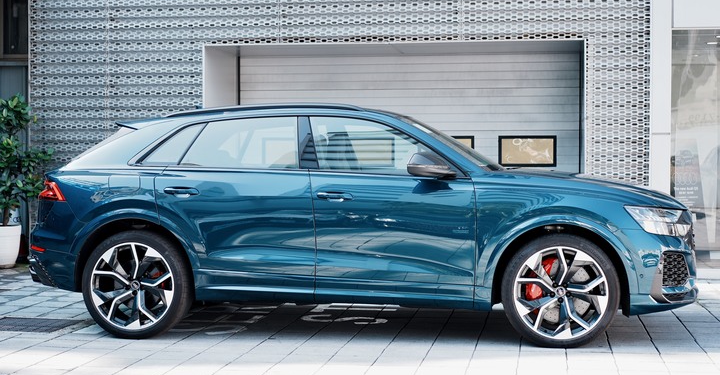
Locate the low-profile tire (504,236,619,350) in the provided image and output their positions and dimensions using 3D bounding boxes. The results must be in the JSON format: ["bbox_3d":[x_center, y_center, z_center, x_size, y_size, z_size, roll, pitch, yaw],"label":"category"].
[{"bbox_3d":[1.373,0.711,7.520,0.790,0.785,0.290,0,1,9],"label":"low-profile tire"}]

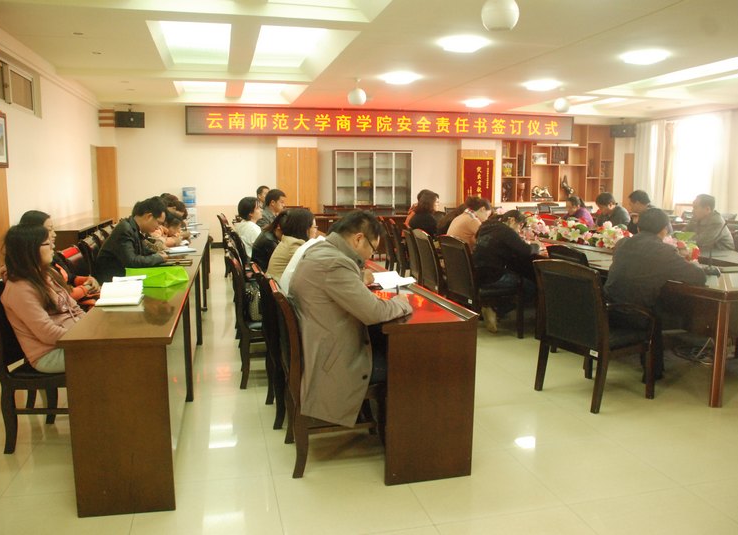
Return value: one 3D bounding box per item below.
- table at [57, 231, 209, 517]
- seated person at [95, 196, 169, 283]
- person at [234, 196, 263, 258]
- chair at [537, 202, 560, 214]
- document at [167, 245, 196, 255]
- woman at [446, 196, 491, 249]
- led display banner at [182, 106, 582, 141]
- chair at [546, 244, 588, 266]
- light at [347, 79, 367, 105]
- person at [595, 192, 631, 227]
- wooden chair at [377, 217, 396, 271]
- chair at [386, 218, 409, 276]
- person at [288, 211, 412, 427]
[{"bbox_3d":[-1.662,0.281,5.229,0.420,0.757,5.900,-2,8,-13],"label":"table"},{"bbox_3d":[-1.761,0.116,4.464,0.720,1.240,0.500,-2,9,-13],"label":"seated person"},{"bbox_3d":[-0.972,-0.031,5.671,0.680,1.256,0.460,-2,8,-13],"label":"person"},{"bbox_3d":[4.161,-0.952,13.719,0.520,0.950,0.560,-2,8,-13],"label":"chair"},{"bbox_3d":[-1.735,-0.159,5.578,0.250,0.025,0.320,-2,8,-13],"label":"document"},{"bbox_3d":[1.027,-0.054,5.820,0.720,1.240,0.500,-2,9,-14],"label":"woman"},{"bbox_3d":[0.579,-3.264,13.791,9.150,0.600,0.150,-2,8,-13],"label":"led display banner"},{"bbox_3d":[1.790,0.289,4.738,0.600,0.920,0.530,-2,8,-16],"label":"chair"},{"bbox_3d":[-0.160,-2.436,8.311,0.250,0.360,0.250,-2,9,-13],"label":"light"},{"bbox_3d":[3.168,-0.366,8.004,0.700,1.240,0.500,-2,9,-14],"label":"person"},{"bbox_3d":[0.385,-0.170,7.664,0.600,0.920,0.540,-2,9,-14],"label":"wooden chair"},{"bbox_3d":[0.624,-0.279,8.863,0.640,0.900,0.570,-1,8,-3],"label":"chair"},{"bbox_3d":[-0.080,0.344,3.028,0.700,1.250,0.520,-2,9,-14],"label":"person"}]

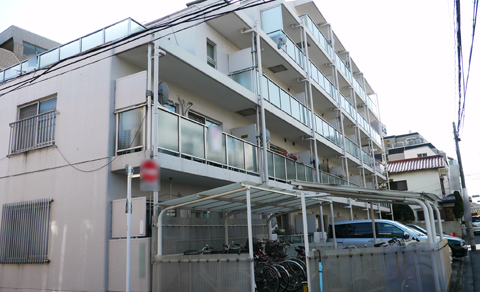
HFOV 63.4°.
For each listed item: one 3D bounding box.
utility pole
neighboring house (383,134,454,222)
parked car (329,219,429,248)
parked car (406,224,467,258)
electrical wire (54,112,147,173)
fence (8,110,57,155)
[{"bbox_3d":[12.573,2.157,21.857,0.320,7.250,0.320,-8,-14,29],"label":"utility pole"},{"bbox_3d":[16.086,4.194,36.217,7.000,9.400,8.500,-10,-15,29],"label":"neighboring house"},{"bbox_3d":[5.311,3.640,14.516,4.400,1.720,1.740,-10,-15,29],"label":"parked car"},{"bbox_3d":[7.117,4.073,16.133,3.900,1.450,1.660,-10,-15,29],"label":"parked car"},{"bbox_3d":[-3.364,0.042,9.100,3.120,1.120,0.120,-10,-15,29],"label":"electrical wire"},{"bbox_3d":[-5.552,-0.304,10.414,2.100,0.950,0.180,-10,-15,29],"label":"fence"}]

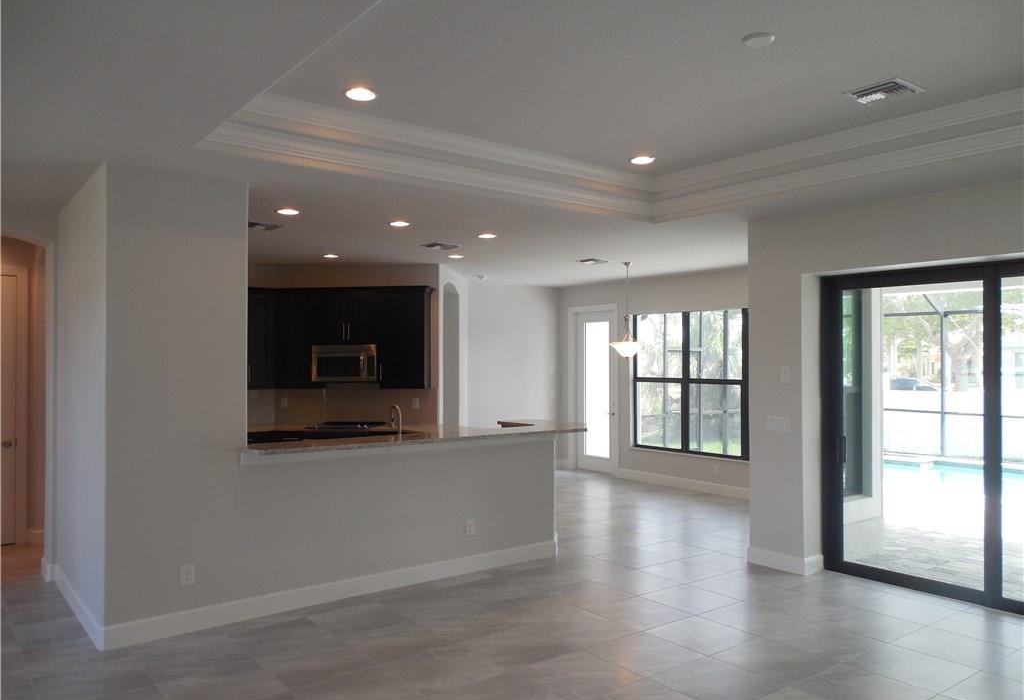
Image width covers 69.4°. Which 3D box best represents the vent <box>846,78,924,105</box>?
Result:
[{"bbox_3d":[2.038,-1.388,4.045,0.330,0.020,0.300,1,-1,-38],"label":"vent"}]

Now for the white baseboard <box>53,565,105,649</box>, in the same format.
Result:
[{"bbox_3d":[-2.926,1.688,4.963,0.021,0.139,1.749,1,-1,-38],"label":"white baseboard"}]

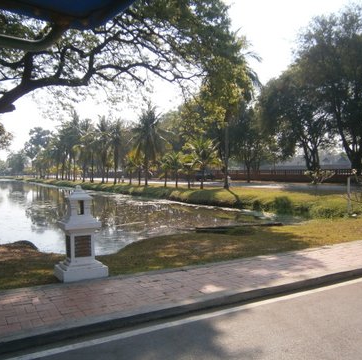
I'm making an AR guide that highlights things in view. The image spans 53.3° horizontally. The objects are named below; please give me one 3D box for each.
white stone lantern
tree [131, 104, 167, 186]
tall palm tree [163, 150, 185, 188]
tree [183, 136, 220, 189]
[{"bbox_3d":[-1.465,0.730,5.220,0.610,1.300,0.610,-1,1,-31],"label":"white stone lantern"},{"bbox_3d":[-4.276,-4.737,48.933,5.160,11.020,5.160,-1,1,0],"label":"tree"},{"bbox_3d":[-0.739,-1.228,40.986,2.270,4.250,2.270,-1,1,0],"label":"tall palm tree"},{"bbox_3d":[2.236,-1.794,37.488,3.950,5.460,3.950,-1,1,0],"label":"tree"}]

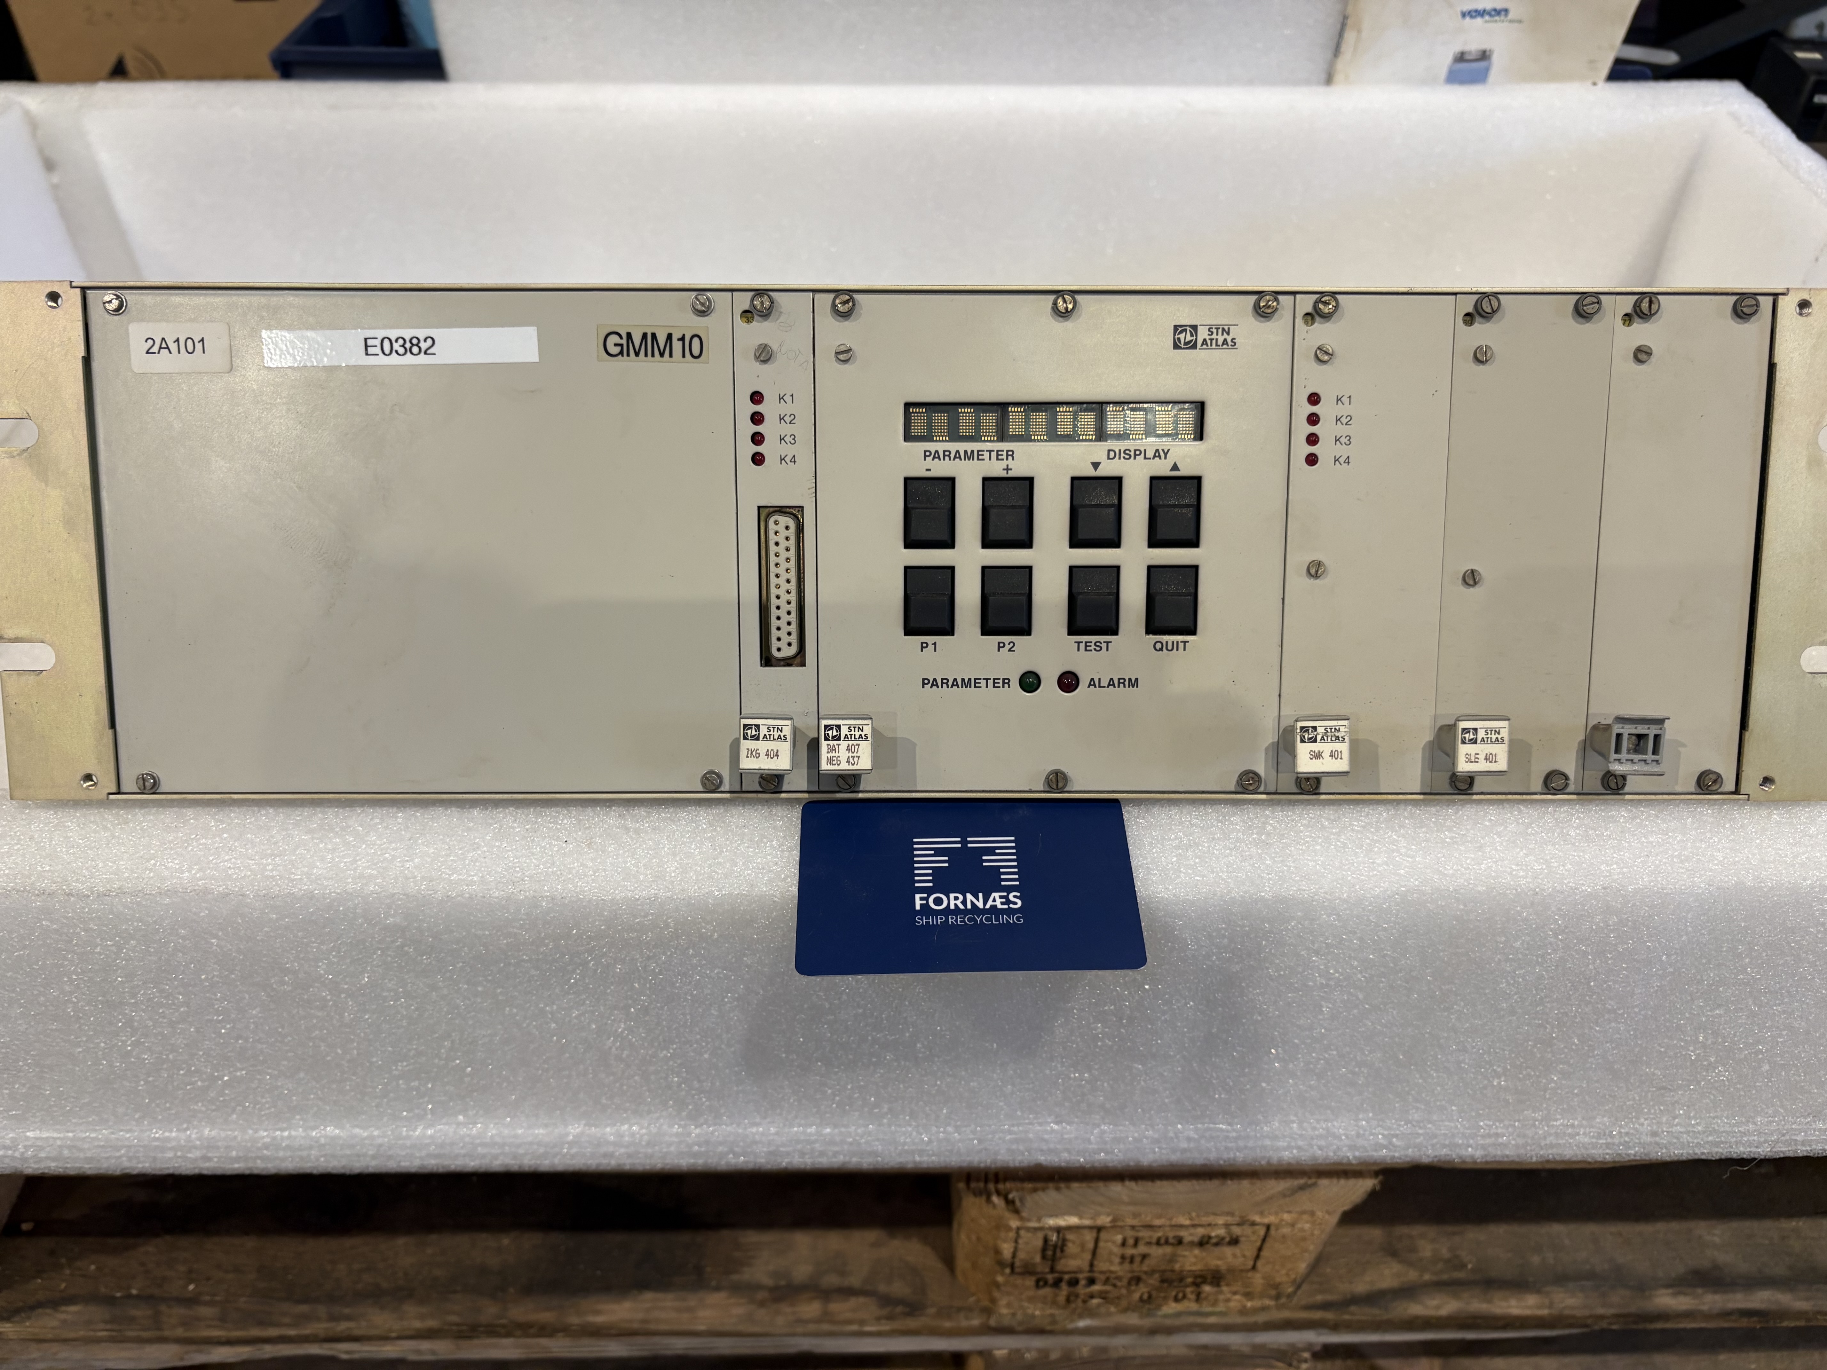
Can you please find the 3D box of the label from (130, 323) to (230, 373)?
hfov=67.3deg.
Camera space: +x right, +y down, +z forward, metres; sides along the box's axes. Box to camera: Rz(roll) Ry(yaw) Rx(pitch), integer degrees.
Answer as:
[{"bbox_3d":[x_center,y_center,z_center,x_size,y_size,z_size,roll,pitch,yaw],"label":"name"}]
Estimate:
[{"bbox_3d":[-0.185,-0.085,0.347,0.026,0.013,0.001,0,7,-1],"label":"label"}]

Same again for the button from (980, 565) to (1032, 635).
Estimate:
[{"bbox_3d":[0.024,-0.022,0.356,0.014,0.018,0.005,0,7,-1],"label":"button"}]

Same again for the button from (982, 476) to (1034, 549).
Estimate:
[{"bbox_3d":[0.024,-0.044,0.354,0.013,0.018,0.005,0,7,-1],"label":"button"}]

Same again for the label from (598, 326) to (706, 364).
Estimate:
[{"bbox_3d":[-0.066,-0.086,0.348,0.028,0.009,0.001,0,7,-1],"label":"label"}]

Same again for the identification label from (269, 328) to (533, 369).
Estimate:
[{"bbox_3d":[-0.130,-0.085,0.347,0.070,0.009,0.001,0,7,-1],"label":"identification label"}]

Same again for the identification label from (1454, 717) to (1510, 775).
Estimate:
[{"bbox_3d":[0.146,0.015,0.352,0.013,0.014,0.003,0,7,-1],"label":"identification label"}]

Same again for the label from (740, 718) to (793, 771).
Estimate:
[{"bbox_3d":[-0.037,0.015,0.351,0.014,0.014,0.002,0,7,-1],"label":"label"}]

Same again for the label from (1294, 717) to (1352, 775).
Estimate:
[{"bbox_3d":[0.105,0.015,0.352,0.013,0.014,0.003,0,7,-1],"label":"label"}]

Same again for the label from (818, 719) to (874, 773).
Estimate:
[{"bbox_3d":[-0.017,0.015,0.351,0.013,0.014,0.003,0,7,-1],"label":"label"}]

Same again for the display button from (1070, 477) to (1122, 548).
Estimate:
[{"bbox_3d":[0.047,-0.044,0.354,0.013,0.018,0.005,0,7,-1],"label":"display button"}]

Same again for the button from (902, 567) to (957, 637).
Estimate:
[{"bbox_3d":[0.004,-0.022,0.356,0.013,0.018,0.005,0,7,-1],"label":"button"}]

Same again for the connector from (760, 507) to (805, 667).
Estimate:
[{"bbox_3d":[-0.034,-0.026,0.359,0.012,0.044,0.009,0,7,-1],"label":"connector"}]

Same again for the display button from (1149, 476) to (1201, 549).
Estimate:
[{"bbox_3d":[0.068,-0.044,0.354,0.014,0.018,0.005,0,7,-1],"label":"display button"}]

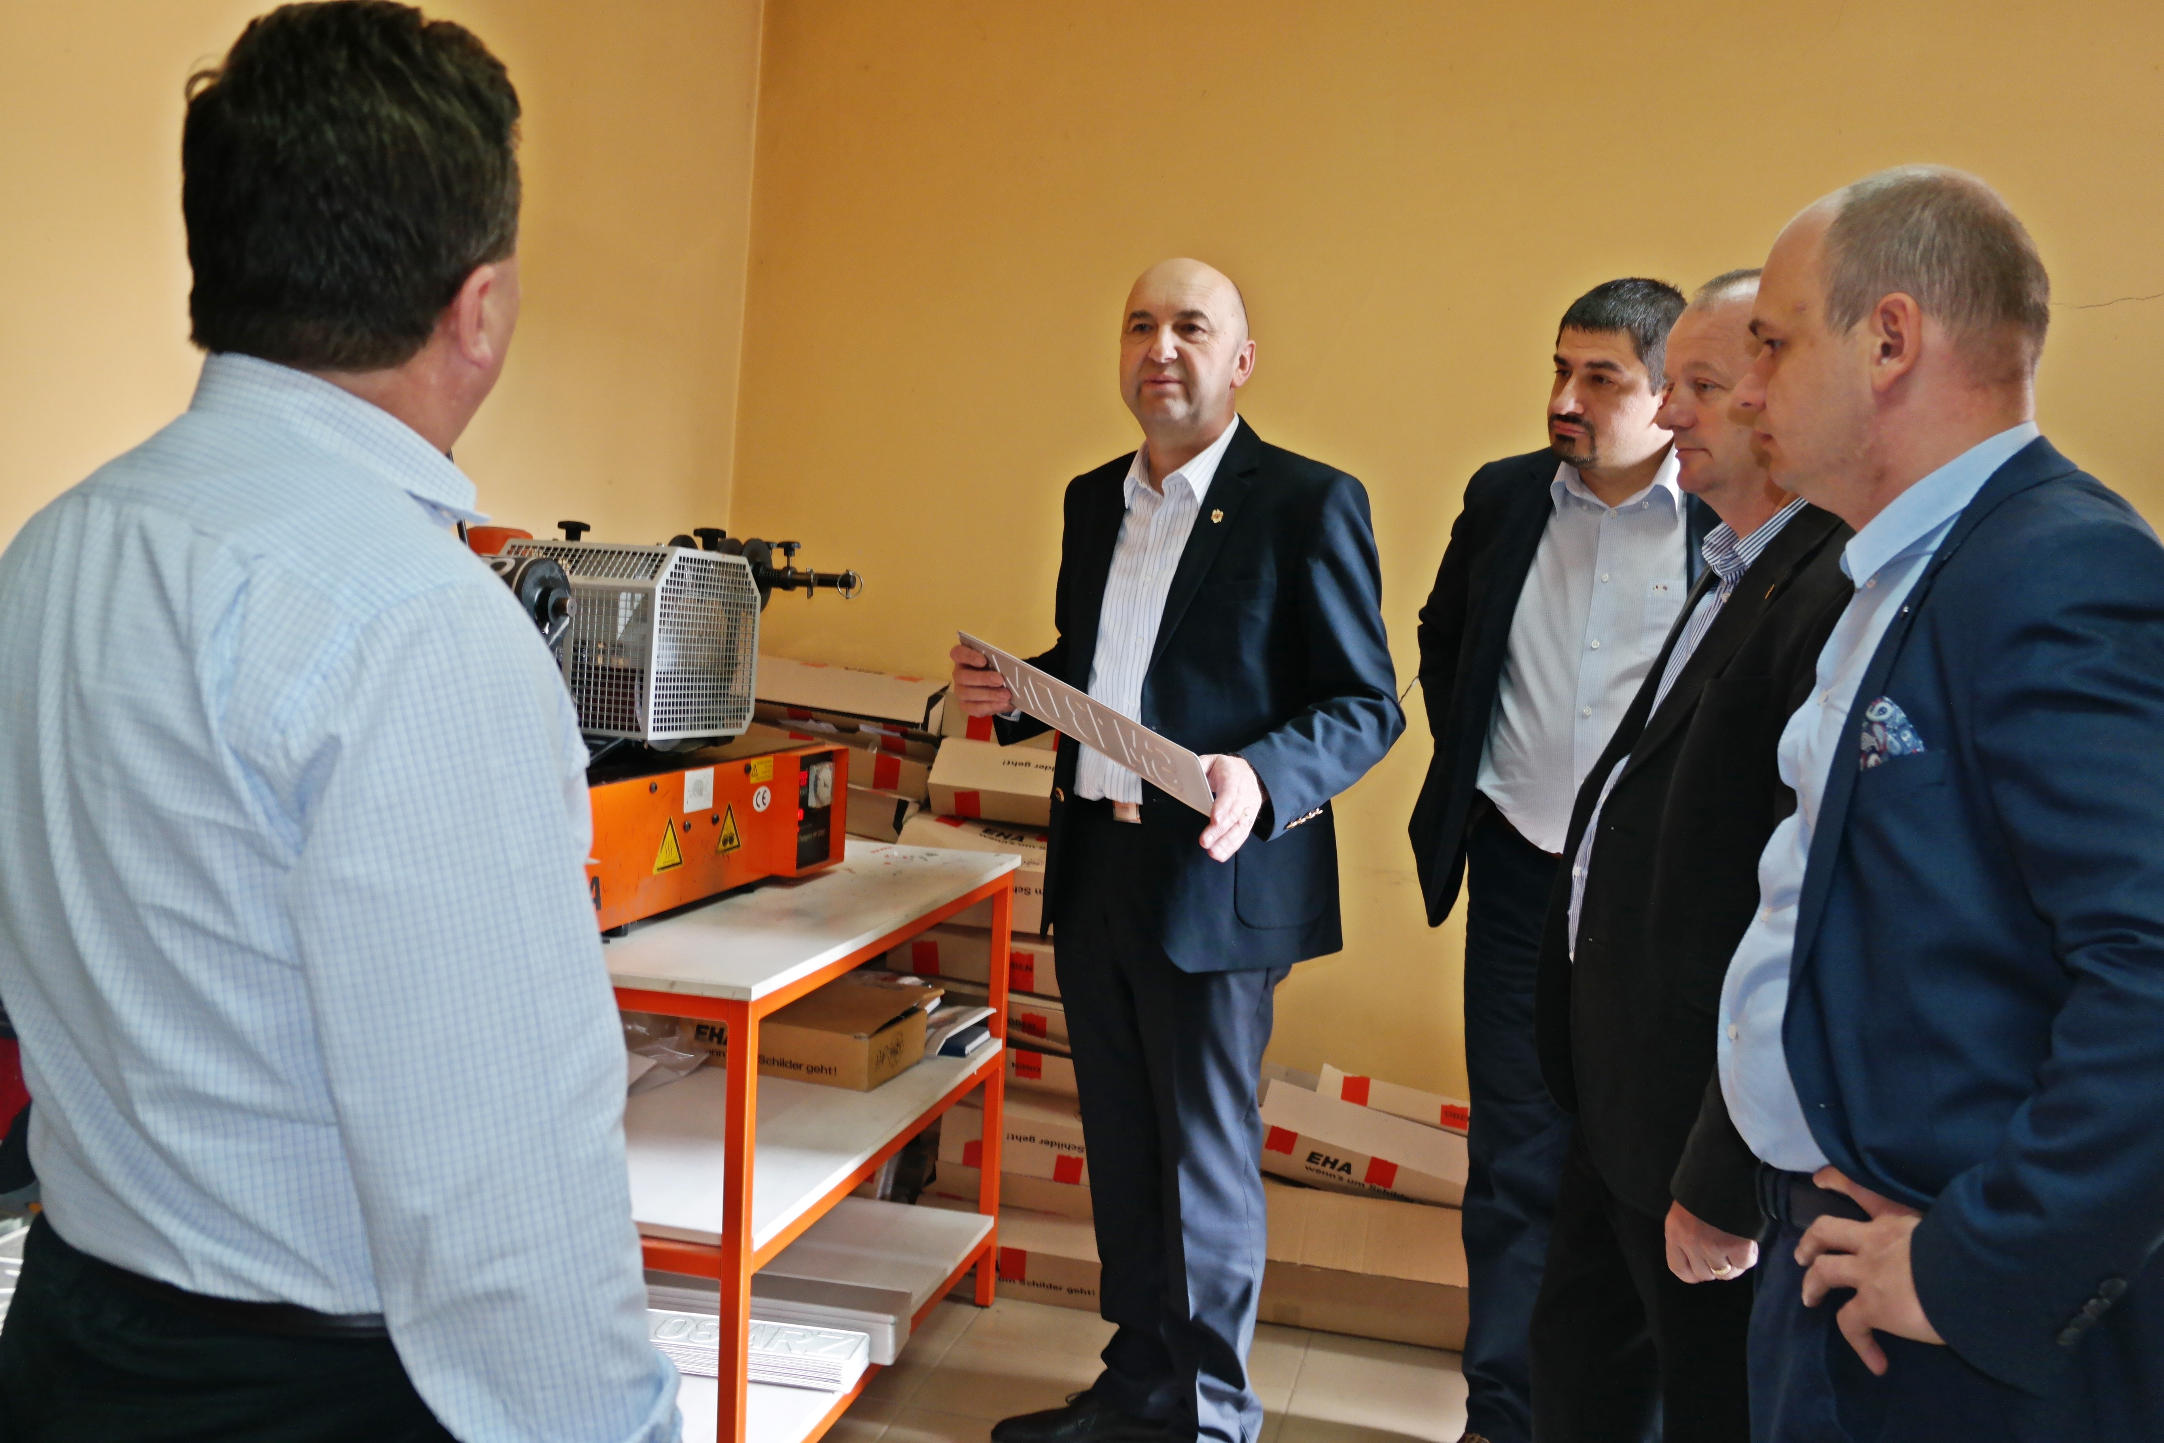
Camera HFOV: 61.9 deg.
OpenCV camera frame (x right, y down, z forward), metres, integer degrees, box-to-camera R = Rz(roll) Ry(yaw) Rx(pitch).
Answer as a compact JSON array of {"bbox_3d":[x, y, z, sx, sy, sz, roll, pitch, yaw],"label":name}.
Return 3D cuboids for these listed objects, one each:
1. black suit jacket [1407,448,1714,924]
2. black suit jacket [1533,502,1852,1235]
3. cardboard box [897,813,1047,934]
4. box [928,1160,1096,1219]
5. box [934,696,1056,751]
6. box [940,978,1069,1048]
[{"bbox_3d":[0.741,-0.045,2.640,0.480,0.730,0.290,6,6,37],"label":"black suit jacket"},{"bbox_3d":[0.717,0.154,2.000,0.320,0.770,0.480,-1,6,-33],"label":"black suit jacket"},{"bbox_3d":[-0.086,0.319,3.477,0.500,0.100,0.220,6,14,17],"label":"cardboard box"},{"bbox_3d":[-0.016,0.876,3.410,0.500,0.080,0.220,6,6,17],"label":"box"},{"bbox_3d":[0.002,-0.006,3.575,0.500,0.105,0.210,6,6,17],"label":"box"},{"bbox_3d":[-0.043,0.569,3.470,0.500,0.080,0.220,6,6,17],"label":"box"}]

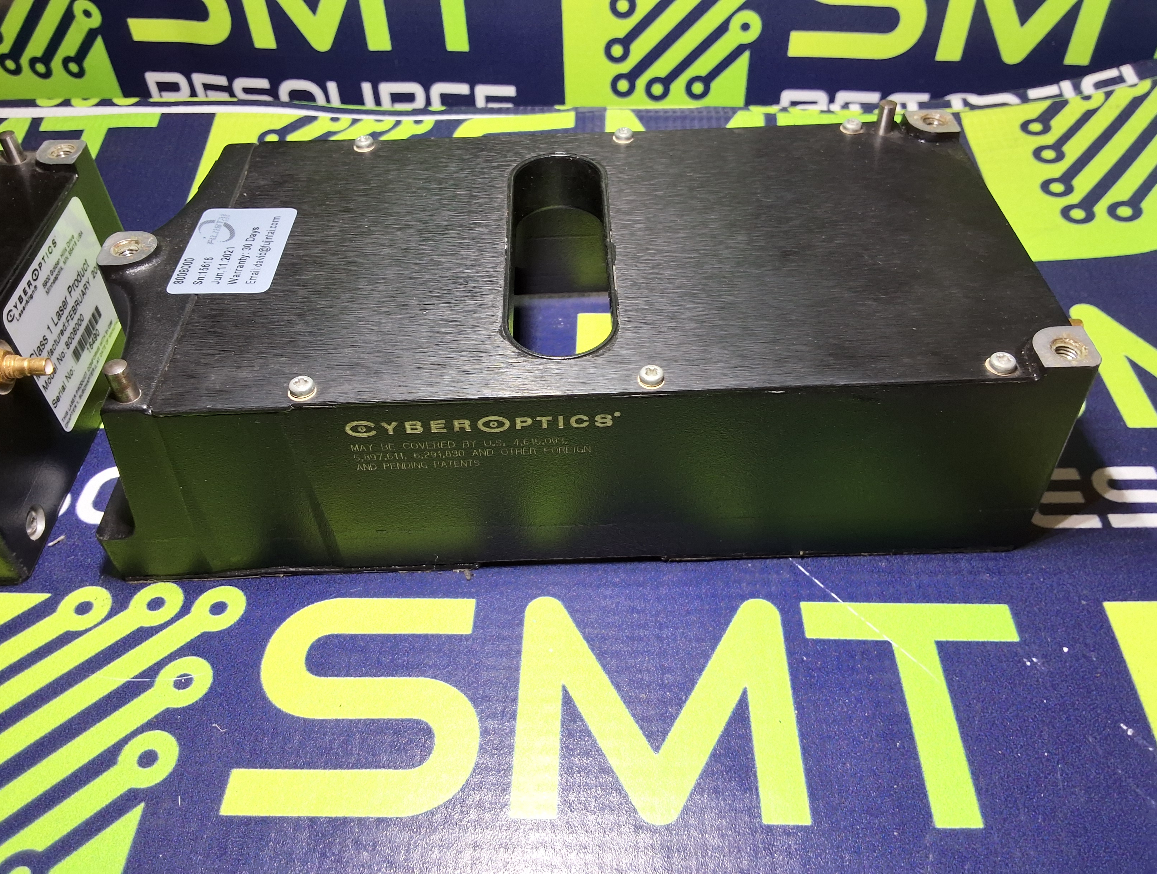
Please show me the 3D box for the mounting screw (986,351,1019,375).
[{"bbox_3d":[0.076,-0.013,0.168,0.005,0.002,0.005,-2,46,0],"label":"mounting screw"}]

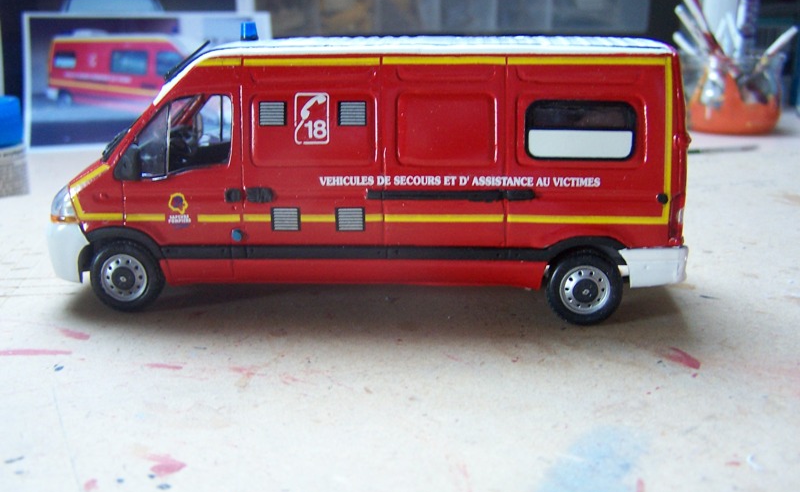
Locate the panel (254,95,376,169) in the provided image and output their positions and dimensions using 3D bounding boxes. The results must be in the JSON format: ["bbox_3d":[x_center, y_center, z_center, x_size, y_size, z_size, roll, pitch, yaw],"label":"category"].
[{"bbox_3d":[-0.017,-0.023,0.174,0.024,0.014,0.002,1,7,4],"label":"panel"}]

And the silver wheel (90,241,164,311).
[{"bbox_3d":[-0.057,0.006,0.185,0.015,0.015,0.005,1,14,4],"label":"silver wheel"}]

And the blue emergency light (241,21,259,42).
[{"bbox_3d":[-0.032,-0.046,0.188,0.004,0.004,0.004,1,14,4],"label":"blue emergency light"}]

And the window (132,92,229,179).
[{"bbox_3d":[-0.044,-0.022,0.176,0.020,0.016,0.002,1,7,4],"label":"window"}]

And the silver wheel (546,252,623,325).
[{"bbox_3d":[0.037,0.008,0.178,0.015,0.015,0.005,1,14,4],"label":"silver wheel"}]

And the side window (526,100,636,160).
[{"bbox_3d":[0.035,-0.022,0.170,0.021,0.011,0.002,1,7,4],"label":"side window"}]

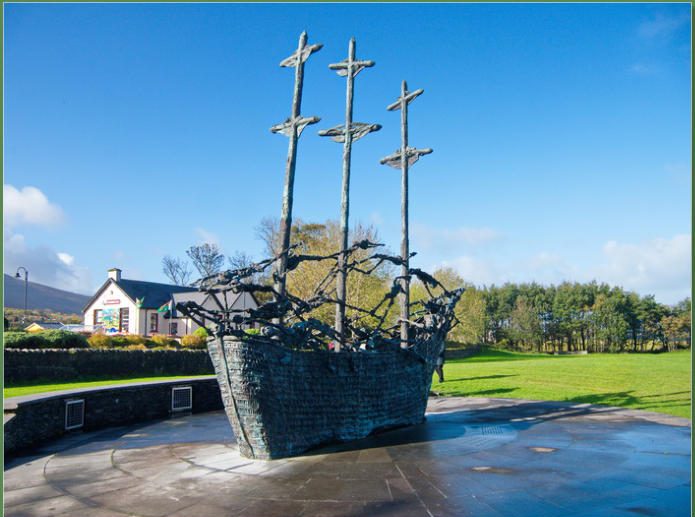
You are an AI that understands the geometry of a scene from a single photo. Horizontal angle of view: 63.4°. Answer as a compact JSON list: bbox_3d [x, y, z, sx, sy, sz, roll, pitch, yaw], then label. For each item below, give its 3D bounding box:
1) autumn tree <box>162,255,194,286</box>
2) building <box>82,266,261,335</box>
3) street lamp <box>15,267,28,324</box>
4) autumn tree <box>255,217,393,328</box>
[{"bbox_3d":[-23.969,4.595,79.990,4.600,10.390,4.400,-1,-6,0],"label":"autumn tree"},{"bbox_3d":[-17.714,4.931,63.037,15.000,6.980,15.500,-3,-6,20],"label":"building"},{"bbox_3d":[-32.517,3.893,55.951,1.200,6.120,0.400,1,-6,-20],"label":"street lamp"},{"bbox_3d":[-2.572,1.728,62.152,15.000,12.790,12.500,-1,-6,0],"label":"autumn tree"}]

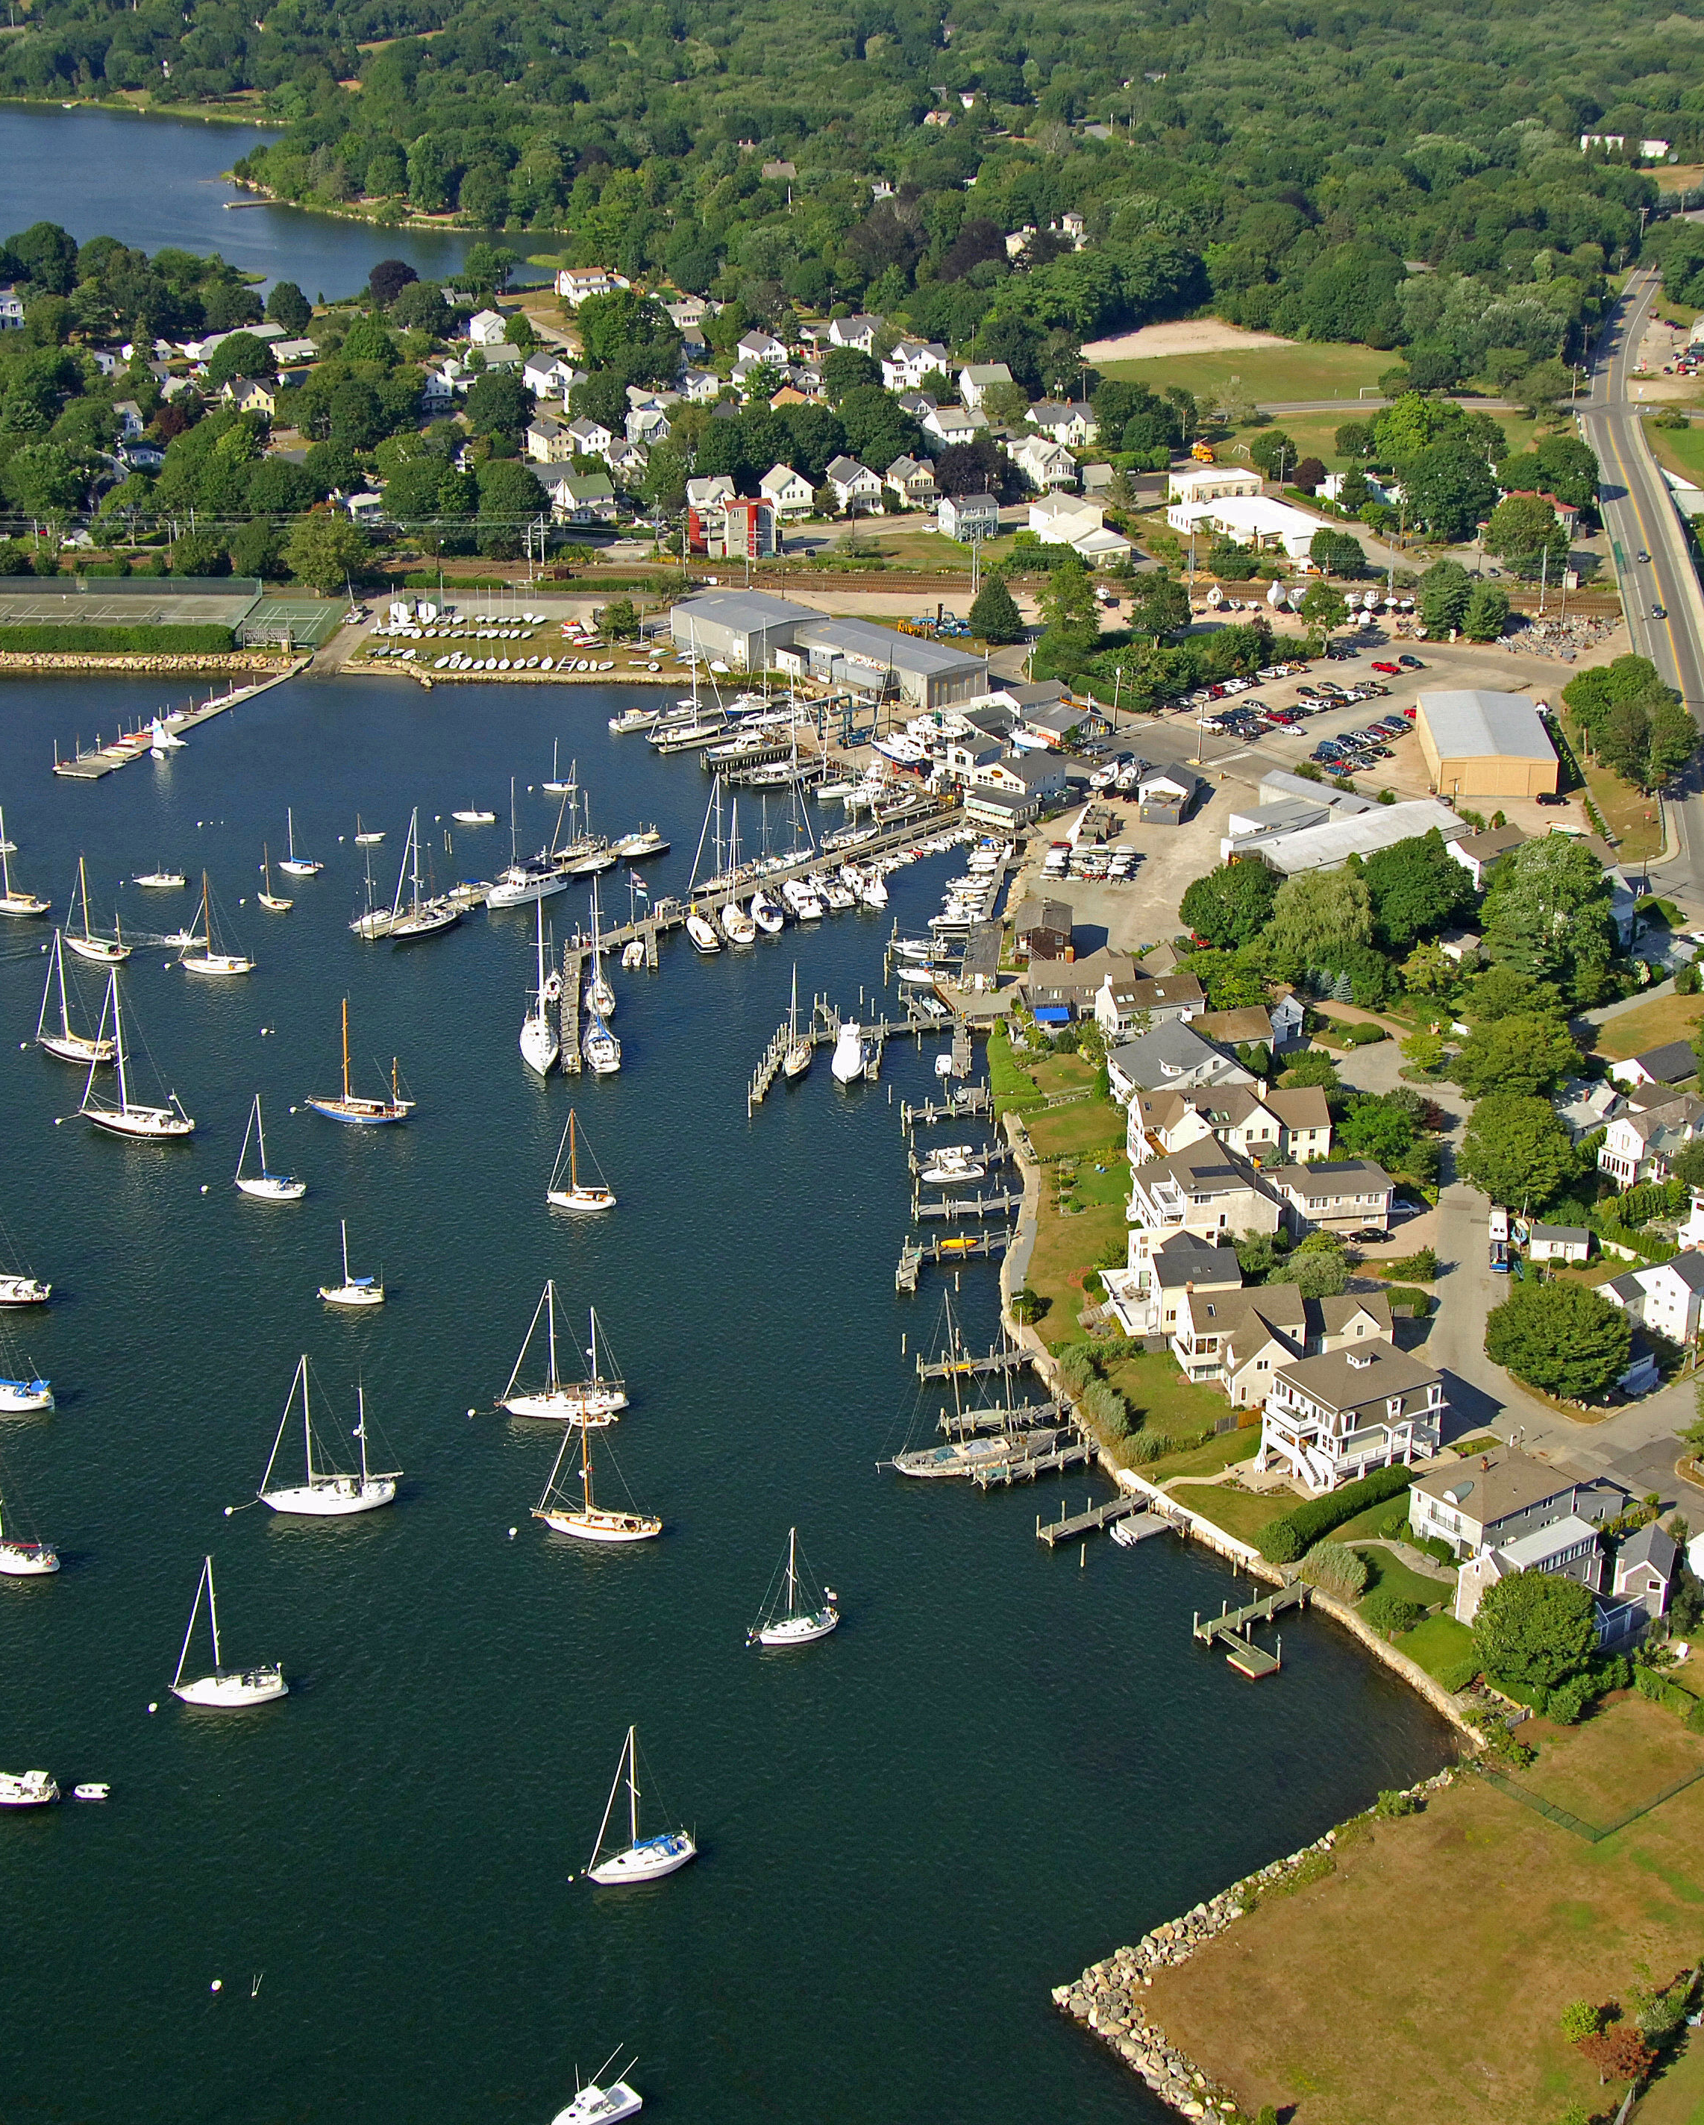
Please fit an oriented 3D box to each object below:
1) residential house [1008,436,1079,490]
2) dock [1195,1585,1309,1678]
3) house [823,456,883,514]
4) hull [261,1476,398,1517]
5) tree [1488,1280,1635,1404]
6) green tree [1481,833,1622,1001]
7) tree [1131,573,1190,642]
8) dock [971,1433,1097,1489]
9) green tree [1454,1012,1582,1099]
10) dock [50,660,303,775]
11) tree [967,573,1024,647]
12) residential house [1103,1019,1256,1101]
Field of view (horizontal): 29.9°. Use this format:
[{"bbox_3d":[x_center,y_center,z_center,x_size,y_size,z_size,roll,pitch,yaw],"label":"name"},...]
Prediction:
[{"bbox_3d":[42.230,-131.150,700.110,8.800,9.300,19.000,-8,24,-17],"label":"residential house"},{"bbox_3d":[39.050,51.720,292.730,12.800,2.800,7.900,-16,27,-31],"label":"dock"},{"bbox_3d":[0.633,-127.911,708.541,8.150,9.600,14.680,-8,24,-19],"label":"house"},{"bbox_3d":[-51.989,43.082,317.924,13.400,2.200,3.800,-3,23,-7],"label":"hull"},{"bbox_3d":[71.030,28.070,321.130,14.980,11.910,14.980,0,23,0],"label":"tree"},{"bbox_3d":[95.239,-19.934,435.610,18.000,18.500,18.000,0,23,0],"label":"green tree"},{"bbox_3d":[57.890,-85.540,599.190,11.500,13.500,11.500,0,22,0],"label":"tree"},{"bbox_3d":[19.490,42.490,338.550,14.200,2.500,2.700,-11,26,-24],"label":"dock"},{"bbox_3d":[81.600,-0.340,391.020,15.290,10.300,15.290,0,23,0],"label":"green tree"},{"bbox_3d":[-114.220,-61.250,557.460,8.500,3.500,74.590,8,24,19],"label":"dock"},{"bbox_3d":[26.850,-85.600,594.540,10.300,12.200,10.300,-1,23,0],"label":"tree"},{"bbox_3d":[41.200,0.820,394.940,14.200,8.900,12.800,-7,24,-15],"label":"residential house"}]

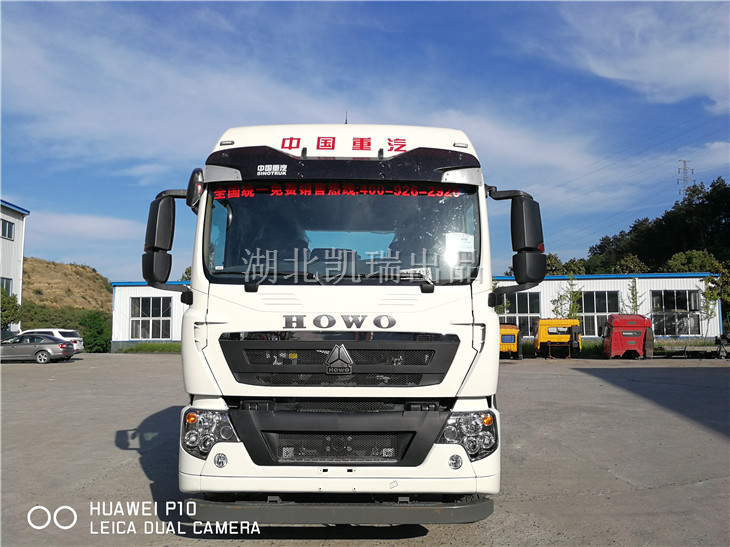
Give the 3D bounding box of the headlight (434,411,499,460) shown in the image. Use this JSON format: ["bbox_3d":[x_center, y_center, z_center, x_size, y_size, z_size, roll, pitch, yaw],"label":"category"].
[{"bbox_3d":[0.731,1.159,4.060,0.420,0.340,0.250,0,-6,1],"label":"headlight"}]

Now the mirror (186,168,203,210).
[{"bbox_3d":[-1.242,-0.621,4.160,0.120,0.300,0.165,3,-6,-26],"label":"mirror"}]

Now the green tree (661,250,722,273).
[{"bbox_3d":[28.681,2.025,50.000,5.000,8.000,5.000,0,-6,0],"label":"green tree"}]

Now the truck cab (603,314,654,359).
[{"bbox_3d":[14.935,3.549,32.200,2.200,2.350,1.900,-1,-6,10],"label":"truck cab"}]

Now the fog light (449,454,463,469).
[{"bbox_3d":[0.645,1.341,4.050,0.100,0.100,0.060,0,-5,0],"label":"fog light"}]

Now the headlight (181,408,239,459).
[{"bbox_3d":[-1.131,1.164,4.140,0.410,0.365,0.240,-1,-5,8],"label":"headlight"}]

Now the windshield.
[{"bbox_3d":[-0.180,-0.312,4.327,2.110,0.850,0.330,0,-5,0],"label":"windshield"}]

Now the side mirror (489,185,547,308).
[{"bbox_3d":[1.162,-0.210,4.350,0.430,0.880,0.260,0,-6,0],"label":"side mirror"}]

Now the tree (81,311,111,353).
[{"bbox_3d":[-19.435,4.234,41.200,2.250,3.050,2.200,0,-5,0],"label":"tree"}]

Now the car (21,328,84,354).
[{"bbox_3d":[-18.550,4.011,32.400,4.600,1.720,1.850,0,-6,-1],"label":"car"}]

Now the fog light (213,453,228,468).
[{"bbox_3d":[-1.007,1.310,3.980,0.100,0.102,0.070,-1,-6,6],"label":"fog light"}]

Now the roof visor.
[{"bbox_3d":[-0.162,-0.810,4.280,2.080,0.280,0.300,0,-5,0],"label":"roof visor"}]

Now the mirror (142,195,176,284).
[{"bbox_3d":[-1.599,-0.265,4.430,0.220,0.680,0.165,-1,-5,13],"label":"mirror"}]

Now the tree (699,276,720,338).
[{"bbox_3d":[21.788,2.325,36.000,1.300,4.200,1.300,0,-6,0],"label":"tree"}]

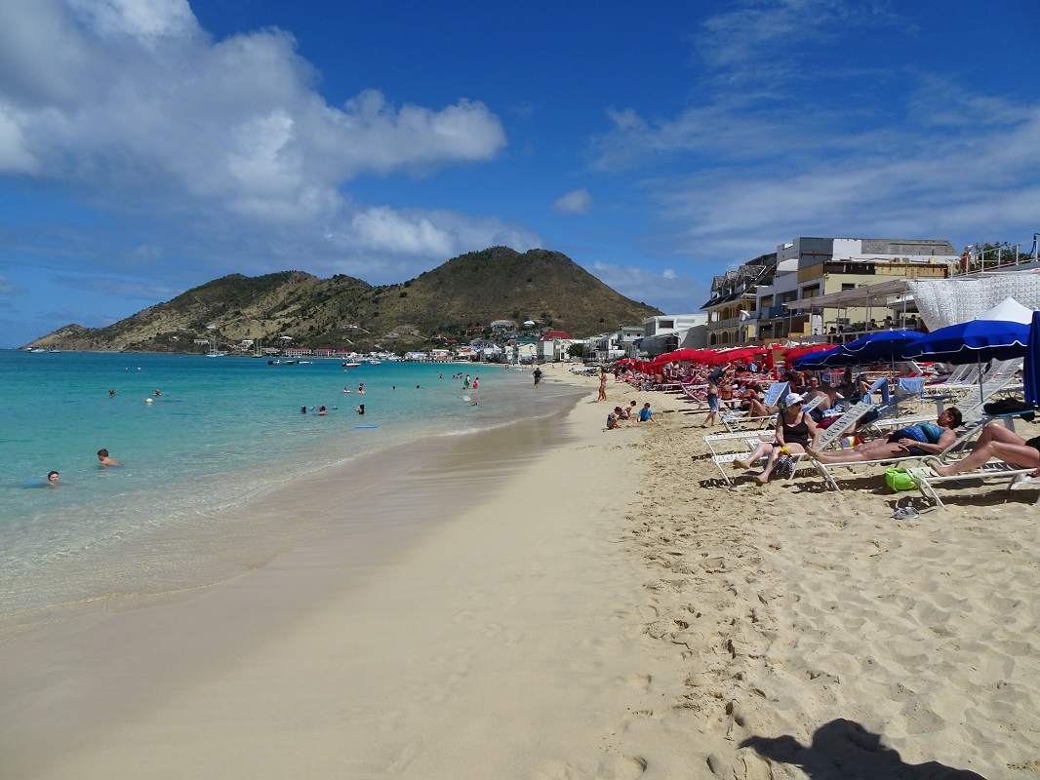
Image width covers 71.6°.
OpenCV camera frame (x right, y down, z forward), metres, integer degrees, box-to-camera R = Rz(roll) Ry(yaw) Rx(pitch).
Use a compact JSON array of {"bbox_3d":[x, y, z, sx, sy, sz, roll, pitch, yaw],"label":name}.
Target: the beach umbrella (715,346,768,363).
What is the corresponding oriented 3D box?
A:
[{"bbox_3d":[8.300,-0.720,27.000,2.100,1.900,2.100,1,3,12],"label":"beach umbrella"}]

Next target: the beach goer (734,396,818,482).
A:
[{"bbox_3d":[3.100,0.580,8.650,0.720,1.070,0.950,3,4,41],"label":"beach goer"}]

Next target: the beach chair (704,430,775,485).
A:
[{"bbox_3d":[3.300,0.650,9.050,1.800,0.880,0.720,1,3,12],"label":"beach chair"}]

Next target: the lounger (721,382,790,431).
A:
[{"bbox_3d":[5.300,0.390,16.300,1.600,1.000,0.720,1,3,12],"label":"lounger"}]

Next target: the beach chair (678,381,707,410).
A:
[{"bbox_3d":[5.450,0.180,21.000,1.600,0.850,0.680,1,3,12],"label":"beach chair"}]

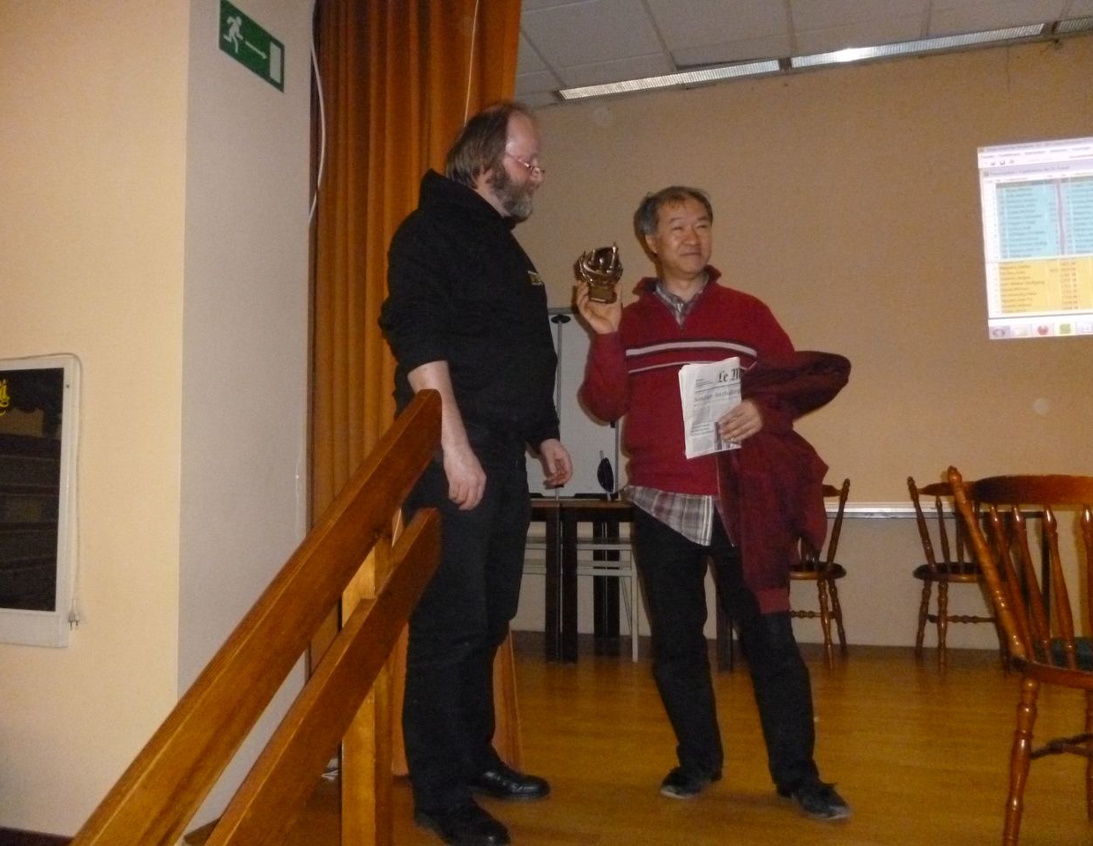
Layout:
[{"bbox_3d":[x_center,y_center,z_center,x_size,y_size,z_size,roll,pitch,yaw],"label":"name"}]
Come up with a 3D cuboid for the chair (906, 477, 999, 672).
[{"bbox_3d":[1.972,0.699,4.315,0.490,0.880,0.482,-2,-4,17],"label":"chair"}]

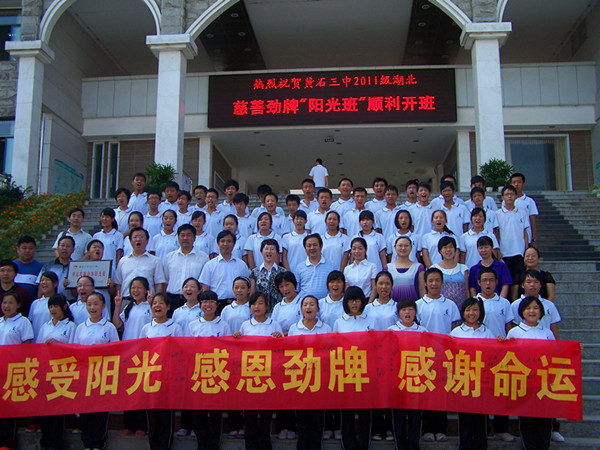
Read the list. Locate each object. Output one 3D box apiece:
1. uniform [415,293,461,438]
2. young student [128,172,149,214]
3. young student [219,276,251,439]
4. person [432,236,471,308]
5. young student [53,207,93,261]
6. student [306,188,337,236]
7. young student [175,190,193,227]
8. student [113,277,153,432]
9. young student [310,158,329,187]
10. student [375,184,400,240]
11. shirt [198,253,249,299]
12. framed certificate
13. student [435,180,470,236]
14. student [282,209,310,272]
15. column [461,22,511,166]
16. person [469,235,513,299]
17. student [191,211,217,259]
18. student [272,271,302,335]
[{"bbox_3d":[1.342,1.357,6.430,0.480,1.365,0.280,-1,-8,8],"label":"uniform"},{"bbox_3d":[-2.362,0.114,9.554,0.460,1.780,0.280,0,-9,-2],"label":"young student"},{"bbox_3d":[-0.637,1.320,6.610,0.430,1.603,0.280,0,-7,0],"label":"young student"},{"bbox_3d":[1.690,0.924,7.323,0.460,1.600,0.300,-1,-7,9],"label":"person"},{"bbox_3d":[-2.842,0.611,8.180,0.500,1.668,0.300,0,-6,-5],"label":"young student"},{"bbox_3d":[0.325,0.342,9.016,0.470,1.700,0.290,0,-7,4],"label":"student"},{"bbox_3d":[-1.567,0.371,8.755,0.450,1.682,0.280,0,-7,-2],"label":"young student"},{"bbox_3d":[-1.663,1.330,6.700,0.480,1.600,0.320,1,-8,-4],"label":"student"},{"bbox_3d":[0.562,-1.072,18.871,0.520,1.700,0.340,0,-7,3],"label":"young student"},{"bbox_3d":[1.231,0.305,8.956,0.460,1.710,0.290,-1,-7,6],"label":"student"},{"bbox_3d":[-0.818,0.573,7.185,0.550,0.530,0.290,0,-6,0],"label":"shirt"},{"bbox_3d":[-2.301,0.541,7.201,0.460,0.290,0.030,0,-13,-2],"label":"framed certificate"},{"bbox_3d":[2.068,0.253,8.993,0.470,1.725,0.280,-1,-8,9],"label":"student"},{"bbox_3d":[-0.017,0.632,7.851,0.440,1.625,0.270,0,-6,3],"label":"student"},{"bbox_3d":[5.819,-3.452,20.251,1.347,5.373,1.200,-1,-6,5],"label":"column"},{"bbox_3d":[2.114,0.923,7.350,0.460,1.601,0.280,-1,-8,10],"label":"person"},{"bbox_3d":[-1.316,0.601,8.627,0.440,1.587,0.270,0,-8,-2],"label":"student"},{"bbox_3d":[-0.125,1.273,6.481,0.440,1.630,0.320,0,-7,2],"label":"student"}]

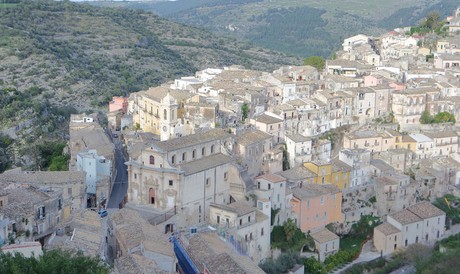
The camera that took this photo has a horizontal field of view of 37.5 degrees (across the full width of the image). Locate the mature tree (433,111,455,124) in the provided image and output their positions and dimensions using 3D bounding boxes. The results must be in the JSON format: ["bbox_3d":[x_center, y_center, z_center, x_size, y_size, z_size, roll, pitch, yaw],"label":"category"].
[{"bbox_3d":[93.200,-8.240,295.000,9.400,6.000,8.000,4,12,17],"label":"mature tree"}]

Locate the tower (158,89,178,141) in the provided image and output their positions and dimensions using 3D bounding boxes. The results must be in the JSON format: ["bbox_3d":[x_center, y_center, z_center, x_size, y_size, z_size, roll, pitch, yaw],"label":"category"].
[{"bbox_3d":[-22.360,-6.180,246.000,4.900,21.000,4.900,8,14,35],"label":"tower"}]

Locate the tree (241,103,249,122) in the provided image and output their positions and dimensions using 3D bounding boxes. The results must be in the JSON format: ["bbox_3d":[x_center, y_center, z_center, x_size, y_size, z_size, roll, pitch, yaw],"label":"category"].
[{"bbox_3d":[6.170,-10.080,282.000,3.400,8.300,3.400,0,11,0],"label":"tree"}]

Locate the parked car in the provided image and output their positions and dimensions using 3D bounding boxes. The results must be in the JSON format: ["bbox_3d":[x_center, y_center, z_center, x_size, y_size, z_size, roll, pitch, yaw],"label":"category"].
[{"bbox_3d":[-40.750,24.640,218.000,1.650,1.470,3.800,5,13,24],"label":"parked car"}]

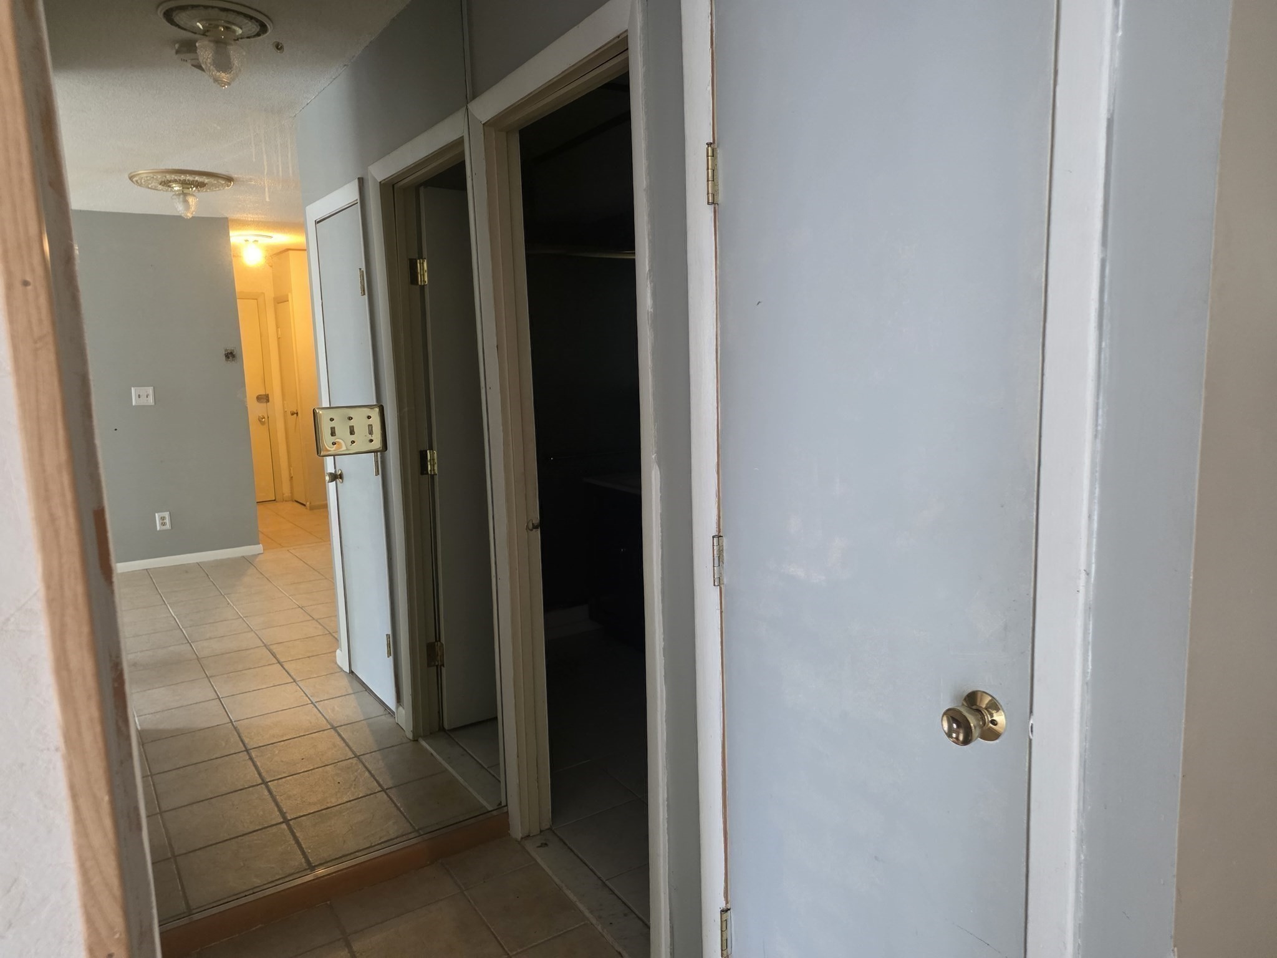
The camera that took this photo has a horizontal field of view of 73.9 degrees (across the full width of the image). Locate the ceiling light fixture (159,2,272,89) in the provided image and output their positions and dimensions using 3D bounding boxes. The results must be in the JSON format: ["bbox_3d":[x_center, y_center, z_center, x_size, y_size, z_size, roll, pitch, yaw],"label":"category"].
[{"bbox_3d":[-1.325,-1.356,2.689,0.320,0.200,0.320,-7,9,-34],"label":"ceiling light fixture"}]

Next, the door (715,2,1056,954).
[{"bbox_3d":[0.332,0.185,1.313,0.035,1.990,0.610,-7,9,-32],"label":"door"}]

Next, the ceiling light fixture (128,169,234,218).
[{"bbox_3d":[-2.610,-1.619,4.880,0.525,0.200,0.525,-7,9,-34],"label":"ceiling light fixture"}]

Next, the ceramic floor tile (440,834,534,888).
[{"bbox_3d":[-0.423,1.079,2.384,0.204,0.010,0.165,-7,9,-34],"label":"ceramic floor tile"}]

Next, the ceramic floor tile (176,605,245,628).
[{"bbox_3d":[-2.473,0.801,4.881,0.305,0.010,0.305,-7,9,-34],"label":"ceramic floor tile"}]

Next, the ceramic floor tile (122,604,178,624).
[{"bbox_3d":[-2.912,0.804,4.955,0.305,0.010,0.305,-7,9,-34],"label":"ceramic floor tile"}]

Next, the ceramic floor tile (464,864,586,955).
[{"bbox_3d":[-0.292,1.109,2.196,0.213,0.010,0.297,-7,9,-32],"label":"ceramic floor tile"}]

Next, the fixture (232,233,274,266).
[{"bbox_3d":[-3.219,-1.910,7.092,0.320,0.235,0.320,-7,9,-34],"label":"fixture"}]

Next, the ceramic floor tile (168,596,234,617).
[{"bbox_3d":[-2.651,0.772,5.134,0.305,0.010,0.305,-7,9,-34],"label":"ceramic floor tile"}]

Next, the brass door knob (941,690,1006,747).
[{"bbox_3d":[0.437,0.321,1.121,0.063,0.065,0.065,-7,9,-34],"label":"brass door knob"}]

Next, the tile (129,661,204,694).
[{"bbox_3d":[-2.194,0.921,3.949,0.303,0.010,0.303,-7,9,-34],"label":"tile"}]

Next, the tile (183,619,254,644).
[{"bbox_3d":[-2.291,0.831,4.636,0.303,0.010,0.303,-7,9,-34],"label":"tile"}]

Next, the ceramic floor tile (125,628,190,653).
[{"bbox_3d":[-2.548,0.862,4.462,0.303,0.010,0.303,-7,9,-34],"label":"ceramic floor tile"}]

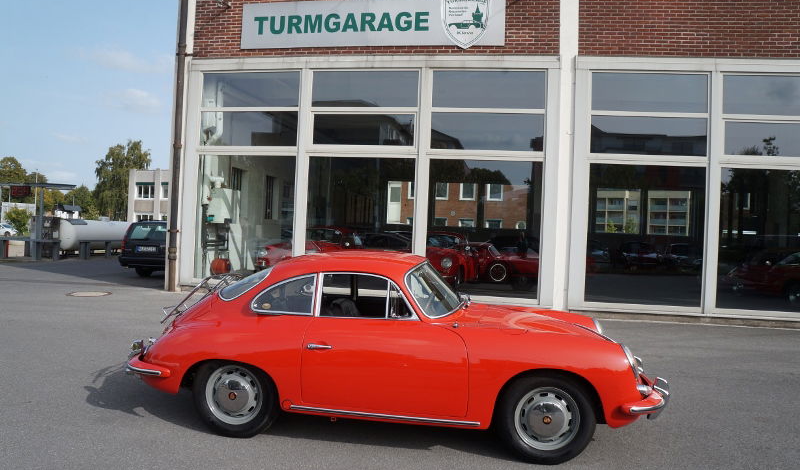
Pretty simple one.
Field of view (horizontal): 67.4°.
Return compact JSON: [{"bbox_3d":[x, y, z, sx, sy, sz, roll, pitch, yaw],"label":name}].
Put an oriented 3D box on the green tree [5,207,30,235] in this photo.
[{"bbox_3d":[-38.182,-1.301,60.000,3.000,3.103,3.000,2,0,-32],"label":"green tree"}]

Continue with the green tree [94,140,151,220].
[{"bbox_3d":[-34.466,-6.130,75.000,7.200,11.635,7.200,2,0,-25],"label":"green tree"}]

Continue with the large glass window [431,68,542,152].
[{"bbox_3d":[1.679,-2.369,11.418,2.113,1.510,0.080,2,0,9],"label":"large glass window"}]

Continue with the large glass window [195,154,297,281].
[{"bbox_3d":[-3.163,-0.362,12.218,2.095,2.519,0.080,2,0,9],"label":"large glass window"}]

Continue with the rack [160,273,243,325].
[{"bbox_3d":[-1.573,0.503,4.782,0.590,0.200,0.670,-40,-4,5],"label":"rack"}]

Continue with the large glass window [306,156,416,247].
[{"bbox_3d":[-0.784,-0.261,11.821,2.124,2.555,0.080,2,0,9],"label":"large glass window"}]

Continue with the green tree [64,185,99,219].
[{"bbox_3d":[-74.612,-6.831,140.000,9.000,9.458,9.000,2,0,-28],"label":"green tree"}]

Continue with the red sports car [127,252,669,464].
[{"bbox_3d":[-0.073,0.792,4.616,4.000,1.315,1.670,2,0,6],"label":"red sports car"}]

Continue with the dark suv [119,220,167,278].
[{"bbox_3d":[-6.311,0.437,17.838,1.780,1.460,4.700,2,0,6],"label":"dark suv"}]

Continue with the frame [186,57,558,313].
[{"bbox_3d":[-0.758,-1.152,11.820,7.492,4.711,0.170,2,0,9],"label":"frame"}]

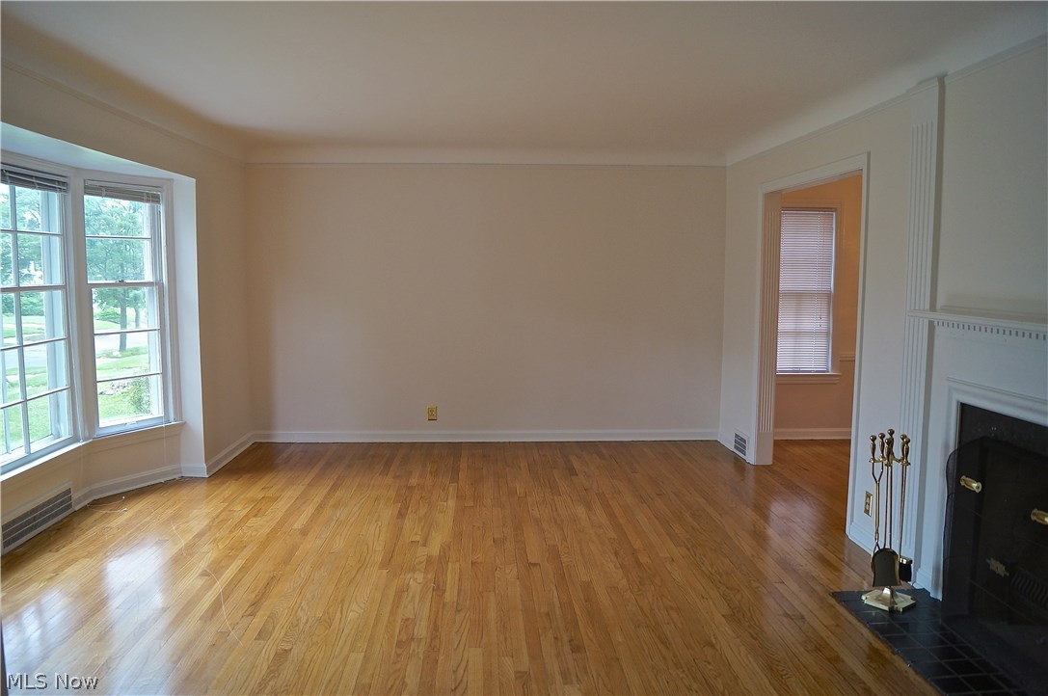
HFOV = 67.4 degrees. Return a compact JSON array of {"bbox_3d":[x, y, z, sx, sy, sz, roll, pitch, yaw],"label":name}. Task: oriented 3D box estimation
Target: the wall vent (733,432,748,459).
[{"bbox_3d":[1.700,0.760,6.206,0.030,0.160,0.337,0,6,-3],"label":"wall vent"}]

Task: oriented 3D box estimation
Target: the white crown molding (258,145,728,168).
[{"bbox_3d":[-0.279,-1.555,6.396,3.952,0.170,0.100,0,6,-3],"label":"white crown molding"}]

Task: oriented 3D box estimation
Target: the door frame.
[{"bbox_3d":[1.837,-0.074,5.051,0.180,2.091,1.664,0,6,-3],"label":"door frame"}]

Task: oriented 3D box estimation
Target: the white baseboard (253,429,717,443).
[{"bbox_3d":[-0.291,0.748,6.676,3.952,0.100,0.022,0,6,-3],"label":"white baseboard"}]

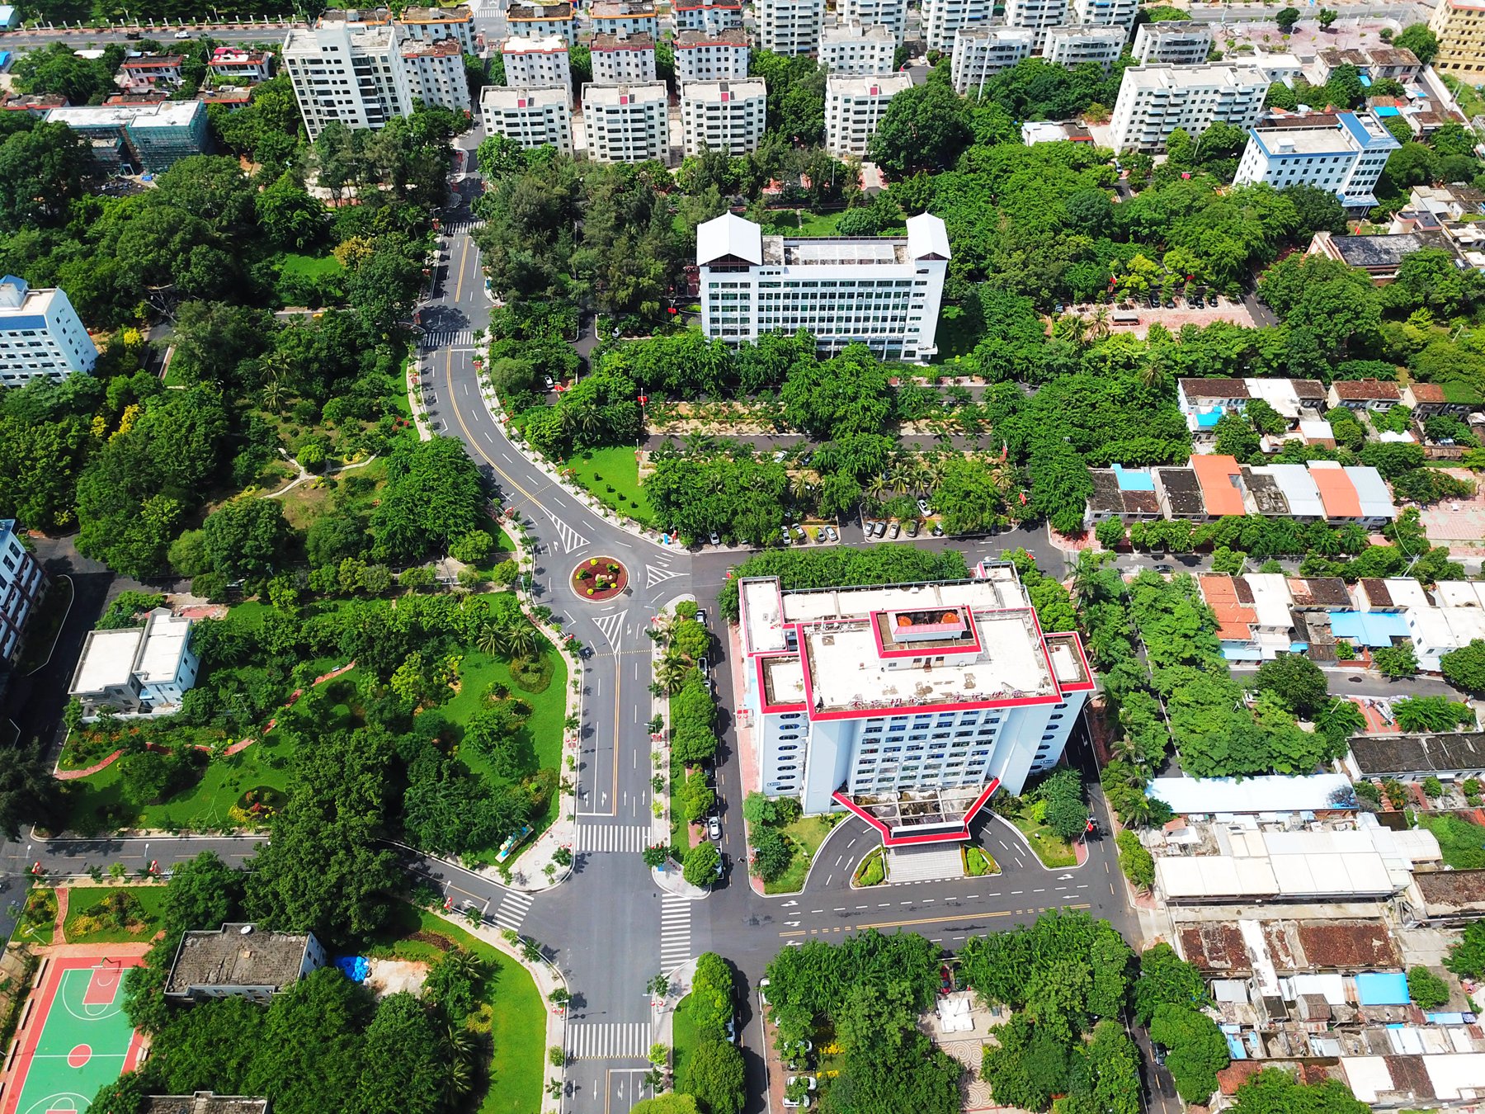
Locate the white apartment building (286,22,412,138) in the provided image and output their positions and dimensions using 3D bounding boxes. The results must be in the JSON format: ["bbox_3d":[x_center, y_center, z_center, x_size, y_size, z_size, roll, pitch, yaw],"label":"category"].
[{"bbox_3d":[-123.440,-151.120,351.330,32.400,33.800,15.400,-3,51,-2],"label":"white apartment building"}]

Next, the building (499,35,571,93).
[{"bbox_3d":[-66.130,-157.370,362.630,21.200,21.500,12.560,-3,50,-2],"label":"building"}]

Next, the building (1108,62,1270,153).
[{"bbox_3d":[138.720,-139.520,348.190,40.800,22.500,14.000,-3,51,-3],"label":"building"}]

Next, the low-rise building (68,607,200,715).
[{"bbox_3d":[-120.780,20.370,224.070,20.080,8.200,19.410,-4,51,-3],"label":"low-rise building"}]

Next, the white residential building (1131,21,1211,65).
[{"bbox_3d":[143.100,-167.390,373.520,22.400,18.800,11.000,-3,51,-3],"label":"white residential building"}]

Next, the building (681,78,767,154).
[{"bbox_3d":[-5.560,-132.530,341.090,25.170,23.300,14.520,-2,50,-2],"label":"building"}]

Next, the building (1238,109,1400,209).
[{"bbox_3d":[167.820,-115.310,329.440,37.500,20.500,19.300,-4,51,-3],"label":"building"}]

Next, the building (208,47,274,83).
[{"bbox_3d":[-169.330,-167.090,379.130,19.120,8.000,9.130,-2,50,-2],"label":"building"}]

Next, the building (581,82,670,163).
[{"bbox_3d":[-35.150,-131.270,342.060,25.100,22.400,13.800,-4,51,-3],"label":"building"}]

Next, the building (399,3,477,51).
[{"bbox_3d":[-103.360,-178.810,382.990,23.500,17.300,12.800,-2,50,-2],"label":"building"}]

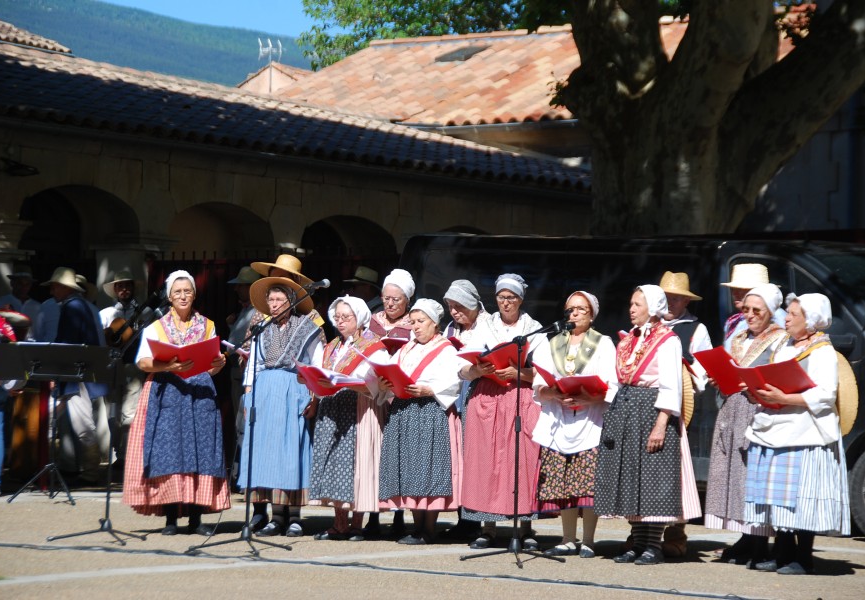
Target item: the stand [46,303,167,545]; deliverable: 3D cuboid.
[{"bbox_3d":[-1.883,0.736,21.354,0.600,1.430,0.780,2,0,33],"label":"stand"}]

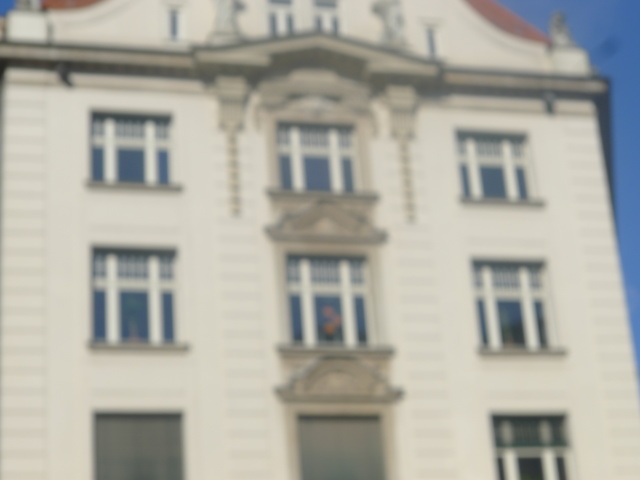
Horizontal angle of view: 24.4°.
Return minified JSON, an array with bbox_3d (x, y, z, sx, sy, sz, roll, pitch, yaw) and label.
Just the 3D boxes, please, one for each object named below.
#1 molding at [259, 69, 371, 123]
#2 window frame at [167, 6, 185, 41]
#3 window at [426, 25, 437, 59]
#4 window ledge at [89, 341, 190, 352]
[{"bbox_3d":[-0.125,-3.229,33.103,2.420,0.990,0.400,2,-24,-15],"label":"molding"},{"bbox_3d":[-3.383,-5.000,34.532,0.393,0.956,0.180,2,-25,-14],"label":"window frame"},{"bbox_3d":[2.737,-4.851,36.326,0.250,0.880,0.150,2,-24,-15],"label":"window"},{"bbox_3d":[-3.784,2.225,30.877,2.100,0.170,0.220,2,-24,-15],"label":"window ledge"}]

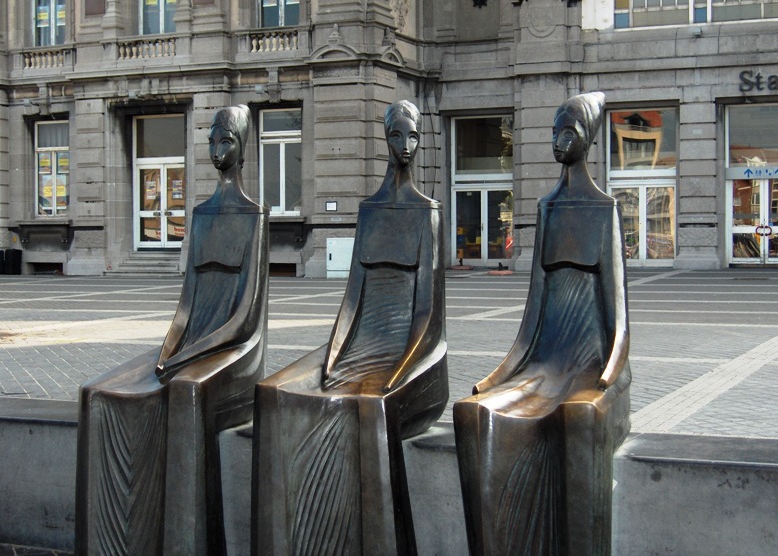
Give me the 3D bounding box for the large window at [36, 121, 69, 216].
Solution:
[{"bbox_3d":[-8.900,-2.908,33.076,1.240,2.580,0.160,0,2,22],"label":"large window"}]

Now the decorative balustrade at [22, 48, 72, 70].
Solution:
[{"bbox_3d":[-8.931,-5.771,32.676,1.600,0.530,0.260,0,2,22],"label":"decorative balustrade"}]

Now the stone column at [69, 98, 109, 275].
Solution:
[{"bbox_3d":[-7.689,-2.359,32.199,1.080,4.580,0.420,0,2,22],"label":"stone column"}]

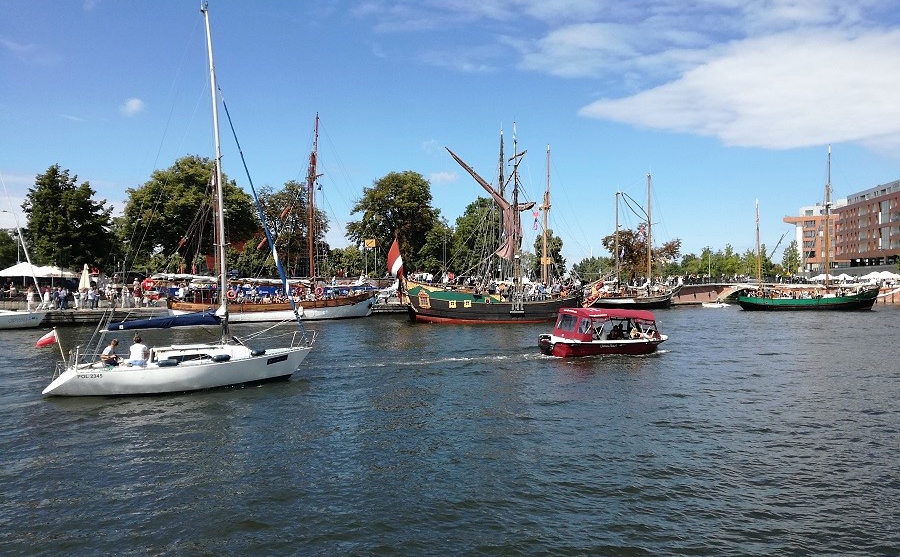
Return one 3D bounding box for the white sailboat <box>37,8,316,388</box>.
[{"bbox_3d":[-7.500,-2.494,20.400,7.500,11.300,2.500,0,0,-29],"label":"white sailboat"}]

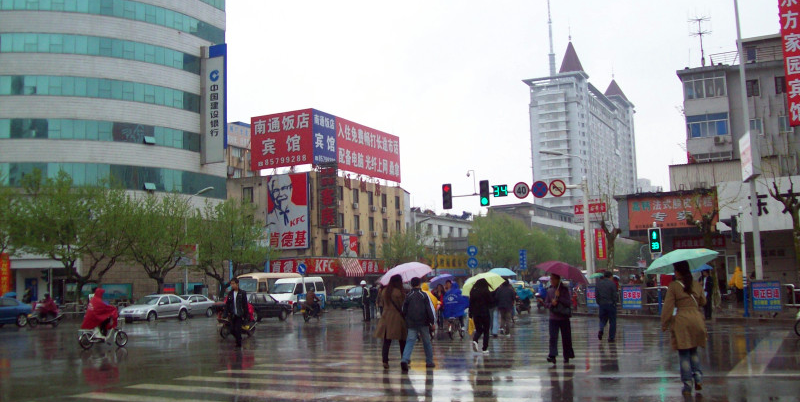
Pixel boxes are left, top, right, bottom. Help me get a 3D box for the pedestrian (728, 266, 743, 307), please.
[{"bbox_3d":[15.250,3.881,37.762,0.520,1.740,0.420,2,-7,-30],"label":"pedestrian"}]

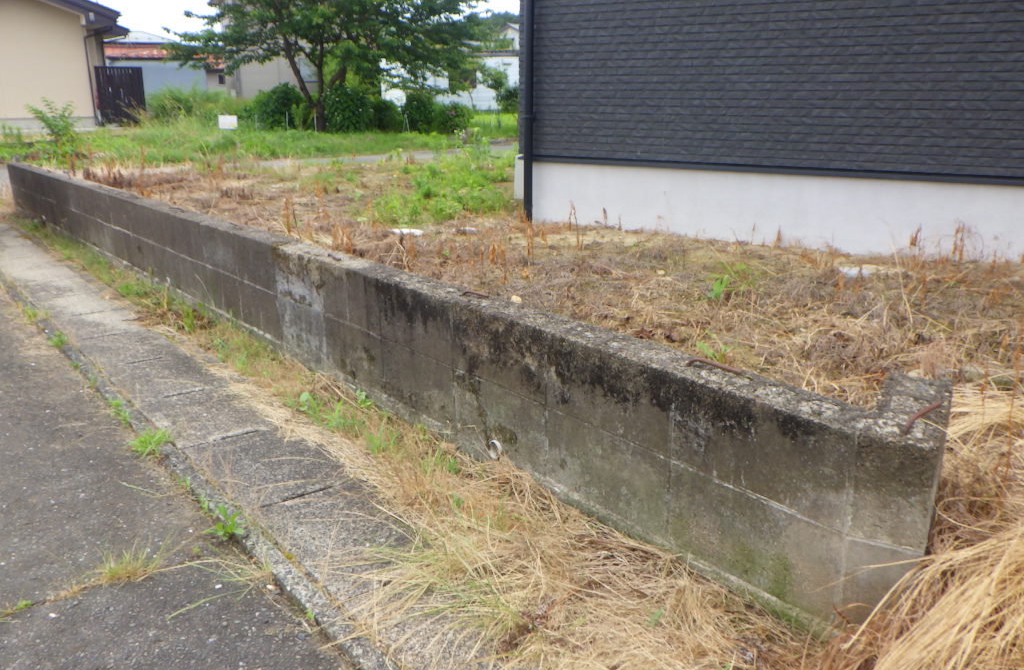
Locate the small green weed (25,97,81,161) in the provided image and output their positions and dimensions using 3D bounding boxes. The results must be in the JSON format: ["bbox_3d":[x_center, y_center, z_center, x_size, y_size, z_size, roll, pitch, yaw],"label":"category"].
[{"bbox_3d":[-6.594,-2.973,11.950,0.750,0.880,0.700,-9,19,-27],"label":"small green weed"}]

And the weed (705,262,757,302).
[{"bbox_3d":[0.852,-0.211,3.232,0.195,0.130,0.165,4,18,14],"label":"weed"}]

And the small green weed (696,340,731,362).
[{"bbox_3d":[0.577,0.044,2.372,0.100,0.050,0.080,4,18,14],"label":"small green weed"}]

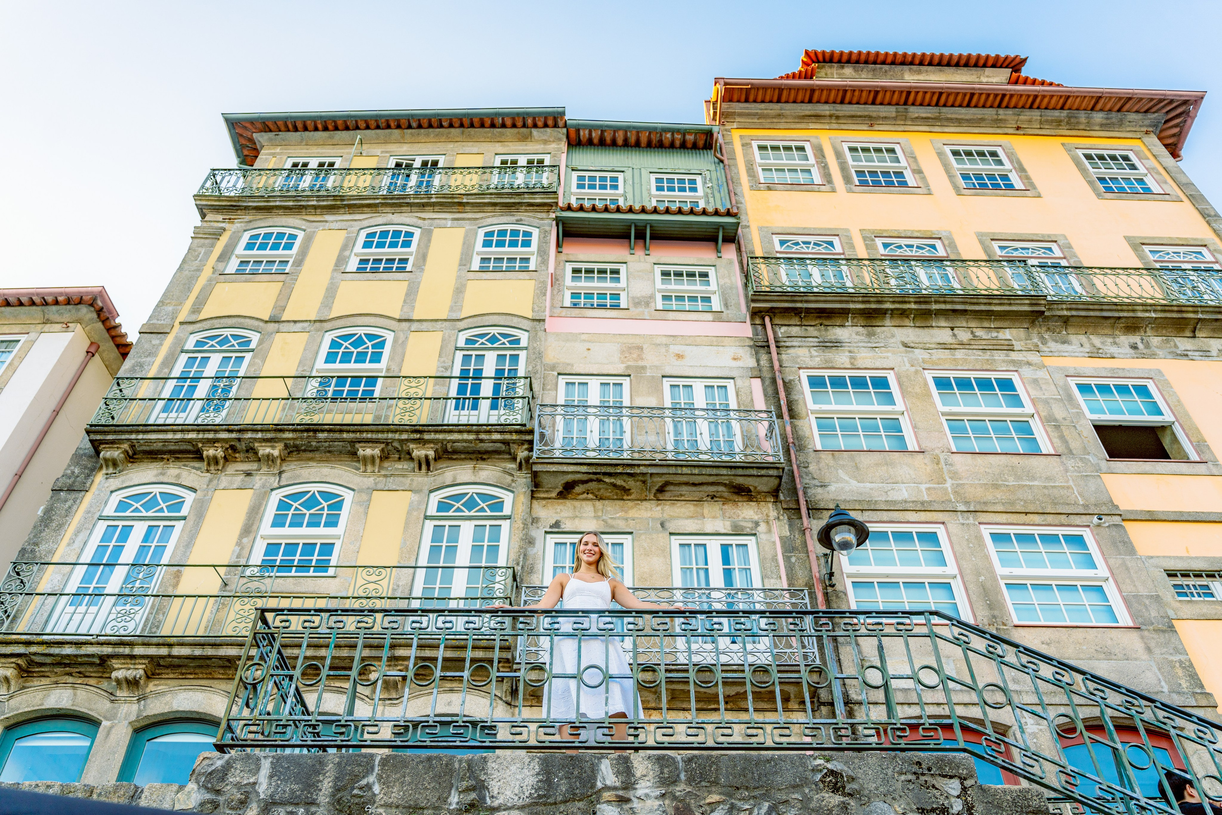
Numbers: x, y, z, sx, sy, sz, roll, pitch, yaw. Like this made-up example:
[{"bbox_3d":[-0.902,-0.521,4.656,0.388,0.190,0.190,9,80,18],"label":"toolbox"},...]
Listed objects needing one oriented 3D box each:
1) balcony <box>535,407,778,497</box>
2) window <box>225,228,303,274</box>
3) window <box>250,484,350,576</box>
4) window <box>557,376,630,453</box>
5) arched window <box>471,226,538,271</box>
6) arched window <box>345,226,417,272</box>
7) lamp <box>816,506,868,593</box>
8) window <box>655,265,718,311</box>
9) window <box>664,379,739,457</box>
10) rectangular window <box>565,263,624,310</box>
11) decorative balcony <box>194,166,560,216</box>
[{"bbox_3d":[0.613,0.605,12.910,3.320,1.241,0.510,1,-45,-1],"label":"balcony"},{"bbox_3d":[-6.027,-2.748,16.646,1.078,1.338,0.137,0,-45,0],"label":"window"},{"bbox_3d":[-4.018,1.556,12.375,1.123,1.523,0.137,0,-45,0],"label":"window"},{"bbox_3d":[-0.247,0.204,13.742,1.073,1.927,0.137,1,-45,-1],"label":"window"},{"bbox_3d":[-1.834,-2.801,16.689,1.091,1.359,0.137,0,-45,0],"label":"arched window"},{"bbox_3d":[-3.964,-2.802,16.695,1.103,1.360,0.137,0,-45,0],"label":"arched window"},{"bbox_3d":[2.866,1.620,11.770,0.620,0.930,0.780,1,-45,-1],"label":"lamp"},{"bbox_3d":[1.292,-2.017,16.005,1.067,1.209,0.137,1,-45,-1],"label":"window"},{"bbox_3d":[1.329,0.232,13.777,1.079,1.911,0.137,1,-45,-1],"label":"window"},{"bbox_3d":[-0.244,-2.061,15.988,1.060,1.210,0.137,1,-45,-1],"label":"rectangular window"},{"bbox_3d":[-4.267,-3.909,17.683,6.637,1.236,0.490,0,-45,0],"label":"decorative balcony"}]

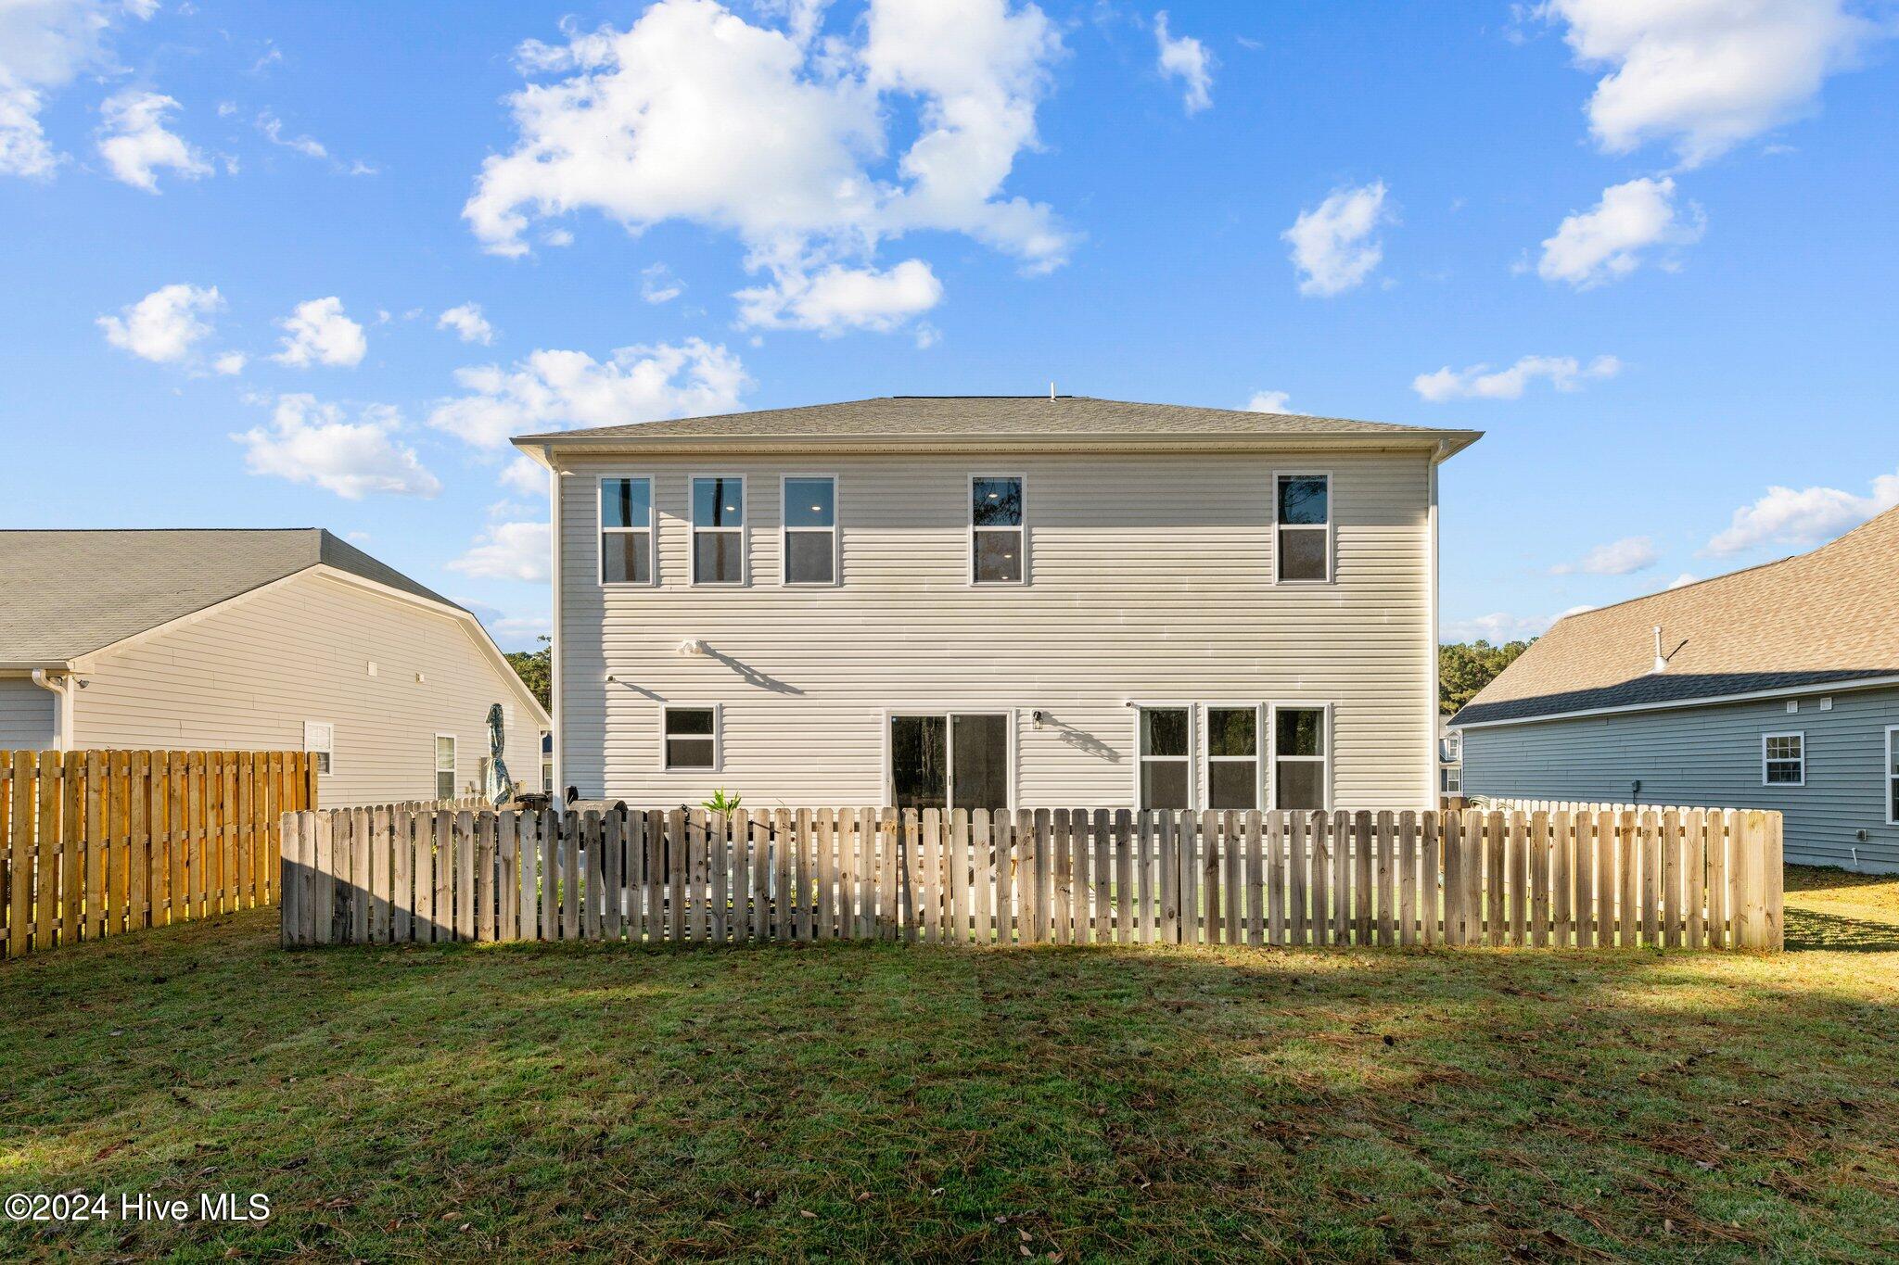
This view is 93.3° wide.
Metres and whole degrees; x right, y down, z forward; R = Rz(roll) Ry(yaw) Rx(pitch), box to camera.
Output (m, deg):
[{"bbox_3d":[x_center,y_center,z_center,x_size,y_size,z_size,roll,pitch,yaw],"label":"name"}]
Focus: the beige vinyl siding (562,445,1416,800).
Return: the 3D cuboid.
[{"bbox_3d":[0.640,0.380,12.480,12.200,5.800,0.200,0,-5,1],"label":"beige vinyl siding"}]

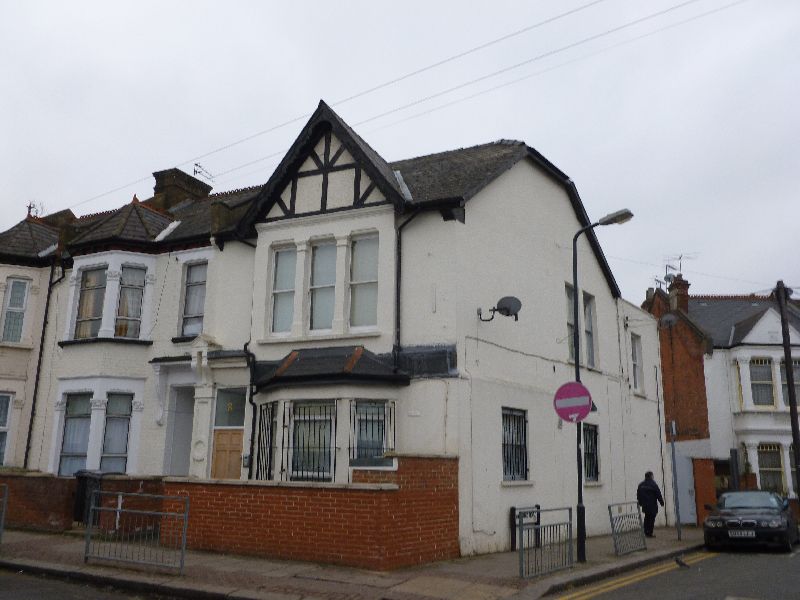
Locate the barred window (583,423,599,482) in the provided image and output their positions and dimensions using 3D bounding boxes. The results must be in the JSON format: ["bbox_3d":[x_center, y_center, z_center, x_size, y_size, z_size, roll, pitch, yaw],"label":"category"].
[{"bbox_3d":[4.845,3.860,16.359,0.150,1.416,0.907,-10,-18,39],"label":"barred window"}]

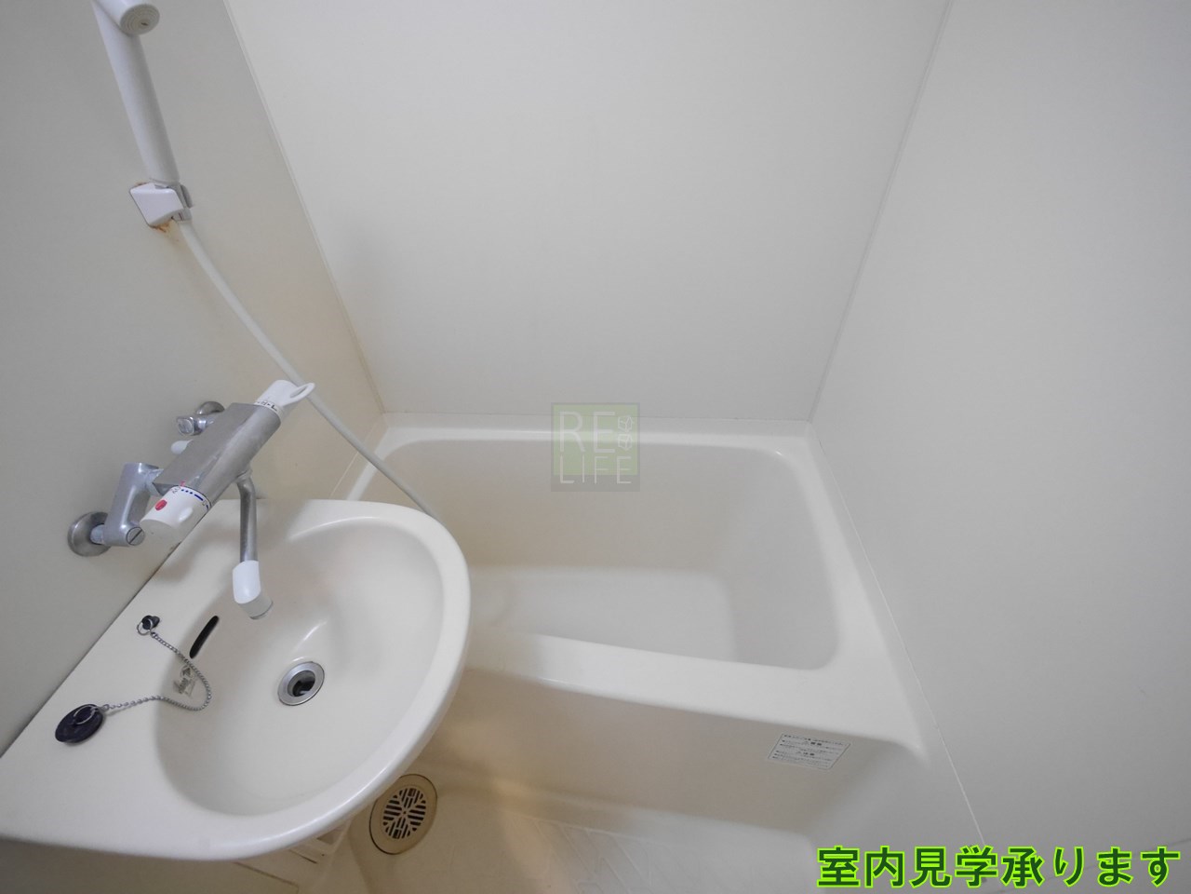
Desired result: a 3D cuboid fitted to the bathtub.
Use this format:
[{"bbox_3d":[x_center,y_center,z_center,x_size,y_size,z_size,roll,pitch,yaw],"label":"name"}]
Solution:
[{"bbox_3d":[-0.031,0.355,1.086,1.040,0.520,0.700,1,42,4],"label":"bathtub"}]

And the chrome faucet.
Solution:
[{"bbox_3d":[-0.494,0.050,0.640,0.226,0.141,0.311,1,42,4],"label":"chrome faucet"}]

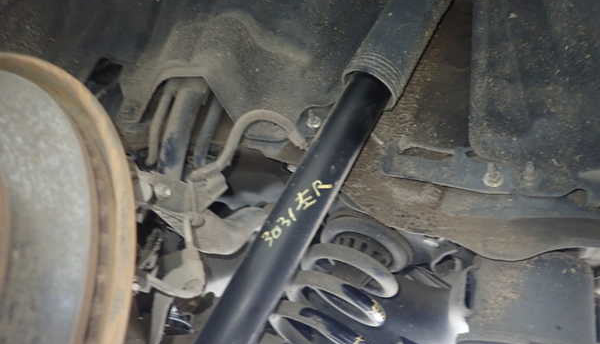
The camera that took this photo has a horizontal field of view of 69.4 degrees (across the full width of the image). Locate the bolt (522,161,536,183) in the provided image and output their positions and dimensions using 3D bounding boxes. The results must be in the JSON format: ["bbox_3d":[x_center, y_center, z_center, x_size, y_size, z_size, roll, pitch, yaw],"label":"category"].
[{"bbox_3d":[0.233,0.001,0.440,0.016,0.016,0.021,2,-36,9],"label":"bolt"}]

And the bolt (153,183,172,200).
[{"bbox_3d":[-0.143,0.020,0.450,0.016,0.016,0.016,23,-6,-30],"label":"bolt"}]

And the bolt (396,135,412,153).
[{"bbox_3d":[0.118,-0.031,0.490,0.017,0.017,0.016,2,-36,9],"label":"bolt"}]

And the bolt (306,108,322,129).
[{"bbox_3d":[0.018,-0.064,0.530,0.018,0.018,0.022,2,-36,9],"label":"bolt"}]

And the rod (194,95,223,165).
[{"bbox_3d":[-0.121,-0.056,0.580,0.018,0.104,0.018,4,-18,19],"label":"rod"}]

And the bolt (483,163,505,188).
[{"bbox_3d":[0.201,0.004,0.450,0.021,0.021,0.021,2,-36,9],"label":"bolt"}]

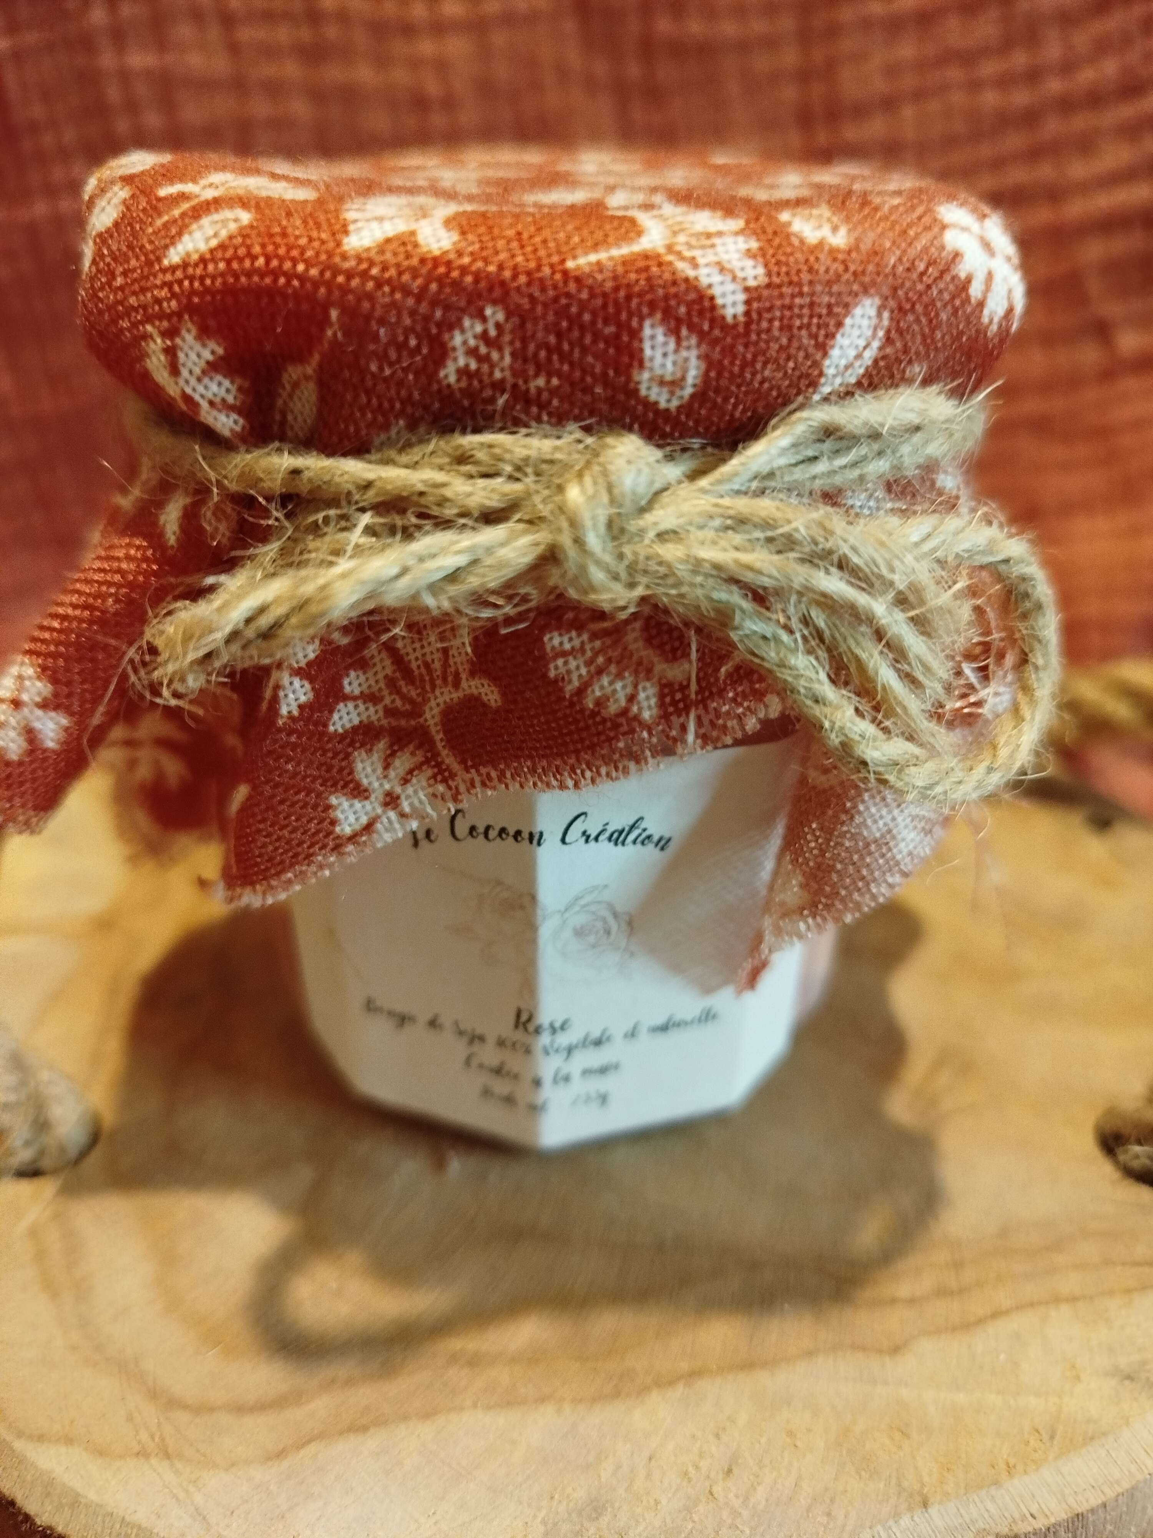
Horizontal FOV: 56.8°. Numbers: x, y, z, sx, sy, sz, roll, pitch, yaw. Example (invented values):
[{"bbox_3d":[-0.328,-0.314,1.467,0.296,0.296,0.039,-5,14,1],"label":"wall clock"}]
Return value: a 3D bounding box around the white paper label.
[{"bbox_3d":[-0.003,0.017,0.114,0.059,0.050,0.018,2,31,3],"label":"white paper label"}]

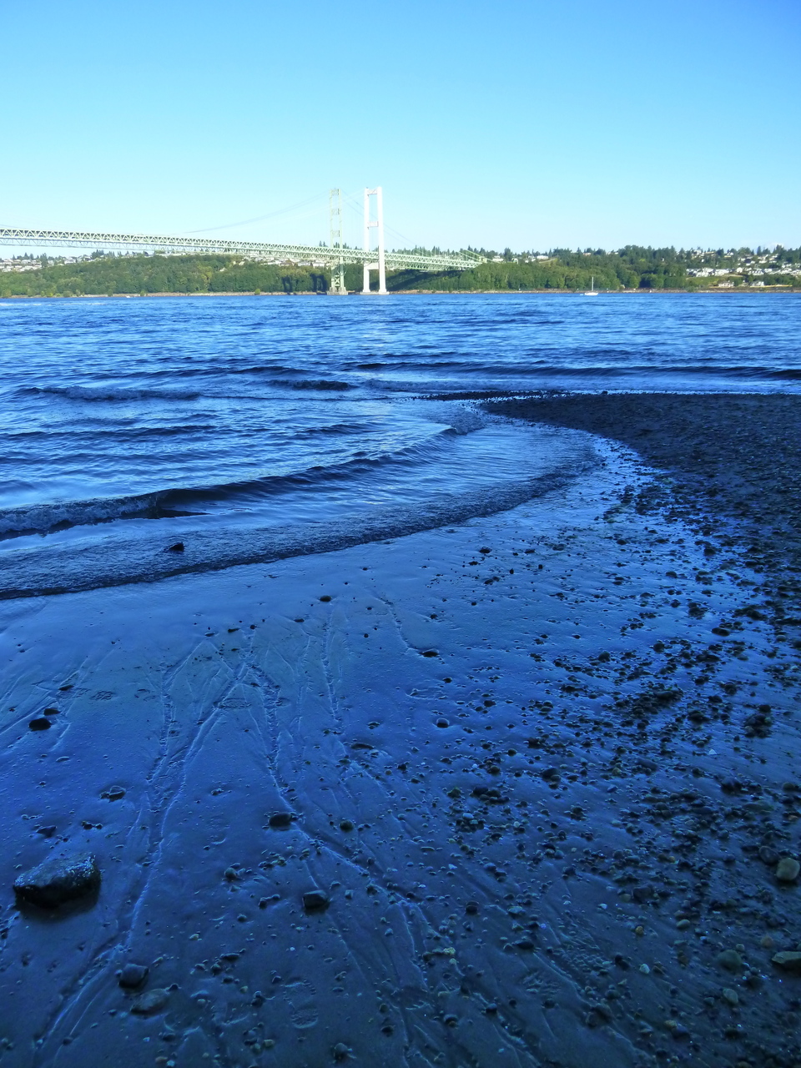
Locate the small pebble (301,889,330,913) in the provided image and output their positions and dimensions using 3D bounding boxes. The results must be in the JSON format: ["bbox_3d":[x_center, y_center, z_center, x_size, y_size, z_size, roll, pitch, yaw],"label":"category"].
[{"bbox_3d":[-0.235,1.008,2.128,0.071,0.035,0.048,-2,15,-5],"label":"small pebble"}]

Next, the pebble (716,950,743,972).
[{"bbox_3d":[0.814,1.052,1.905,0.058,0.032,0.046,3,16,14],"label":"pebble"}]

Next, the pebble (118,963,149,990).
[{"bbox_3d":[-0.653,1.083,1.893,0.066,0.030,0.055,-4,16,-10],"label":"pebble"}]

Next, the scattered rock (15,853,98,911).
[{"bbox_3d":[-0.969,0.979,2.184,0.222,0.088,0.138,-5,16,-15],"label":"scattered rock"}]

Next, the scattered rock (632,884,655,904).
[{"bbox_3d":[0.670,0.992,2.124,0.055,0.035,0.041,-2,15,-5],"label":"scattered rock"}]

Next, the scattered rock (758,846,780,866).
[{"bbox_3d":[1.082,0.943,2.264,0.035,0.042,0.054,-14,20,-38],"label":"scattered rock"}]

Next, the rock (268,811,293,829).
[{"bbox_3d":[-0.386,0.916,2.478,0.077,0.032,0.054,-3,16,-8],"label":"rock"}]

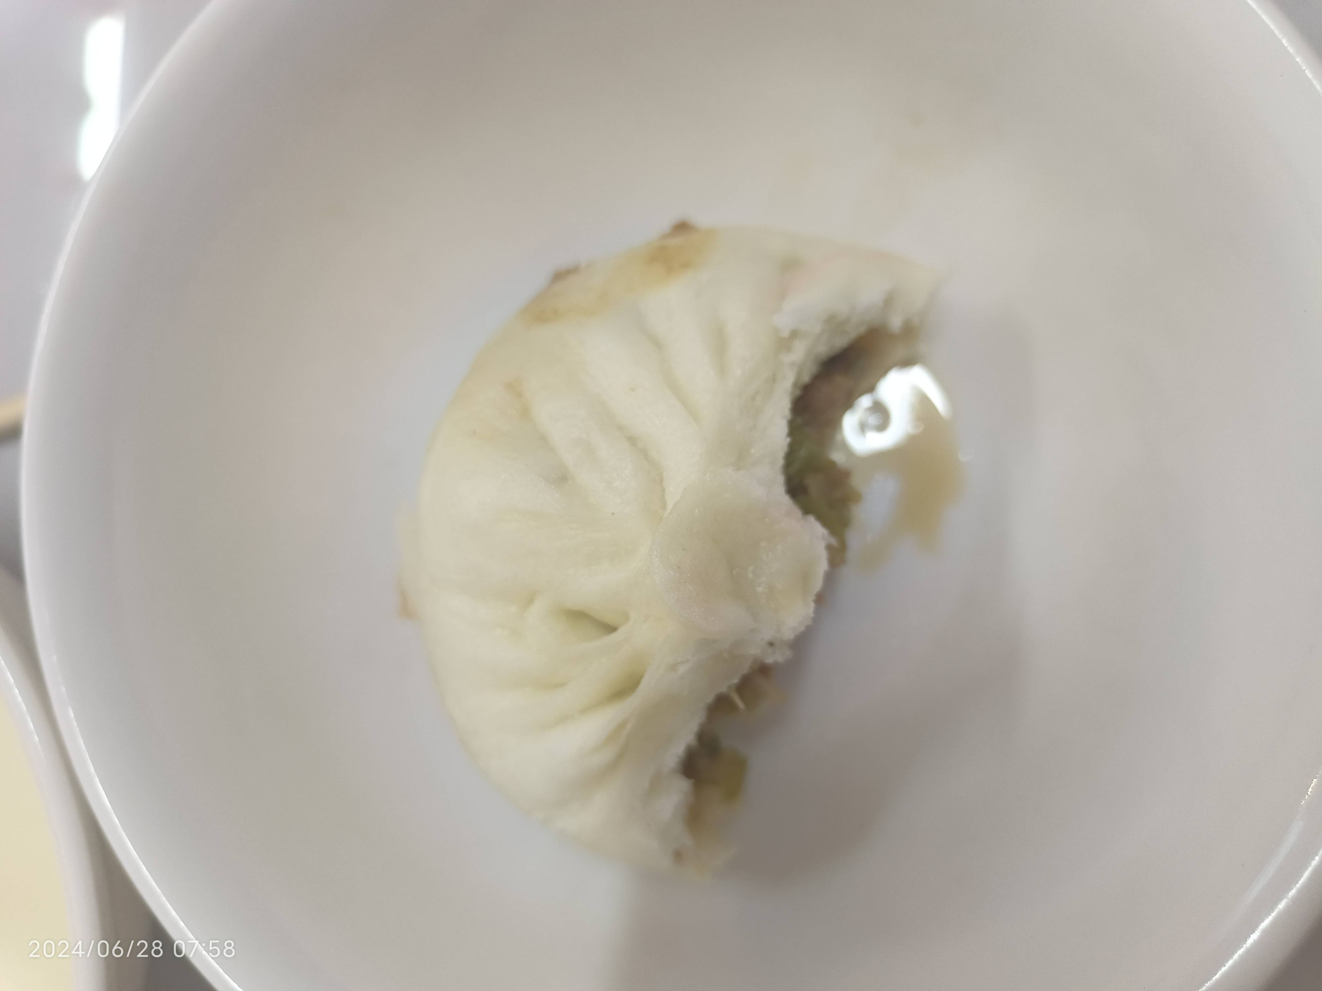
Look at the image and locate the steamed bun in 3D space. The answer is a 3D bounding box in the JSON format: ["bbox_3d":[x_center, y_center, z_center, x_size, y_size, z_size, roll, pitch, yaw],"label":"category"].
[{"bbox_3d":[-0.004,0.002,0.131,0.063,0.048,0.092,20,89,3],"label":"steamed bun"}]

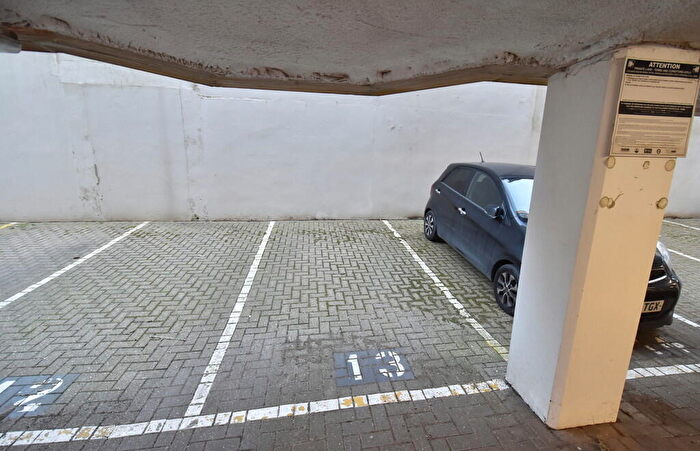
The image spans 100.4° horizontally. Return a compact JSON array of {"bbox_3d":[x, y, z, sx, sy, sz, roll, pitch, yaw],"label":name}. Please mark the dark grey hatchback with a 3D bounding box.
[{"bbox_3d":[2.390,-0.075,4.195,1.610,1.480,3.600,0,16,-5],"label":"dark grey hatchback"}]

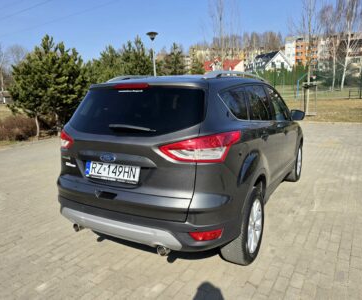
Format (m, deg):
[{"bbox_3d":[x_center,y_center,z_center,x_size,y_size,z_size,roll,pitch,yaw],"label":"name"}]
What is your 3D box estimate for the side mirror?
[{"bbox_3d":[1.740,-0.508,3.921,0.210,0.165,0.130,4,11,30],"label":"side mirror"}]

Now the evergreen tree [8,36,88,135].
[{"bbox_3d":[-5.384,-2.580,10.800,3.000,4.150,2.900,-7,11,-25],"label":"evergreen tree"}]

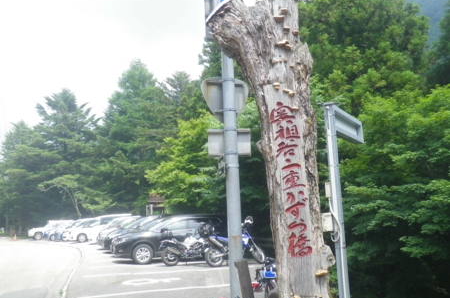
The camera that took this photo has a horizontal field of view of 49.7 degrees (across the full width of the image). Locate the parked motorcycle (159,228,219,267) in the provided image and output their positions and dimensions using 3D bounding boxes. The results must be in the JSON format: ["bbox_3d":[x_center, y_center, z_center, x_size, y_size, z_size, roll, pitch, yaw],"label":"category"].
[{"bbox_3d":[-1.150,3.360,16.700,2.120,1.270,0.850,2,-9,-25],"label":"parked motorcycle"}]

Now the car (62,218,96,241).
[{"bbox_3d":[-10.350,6.350,37.400,4.300,1.620,1.720,2,-9,-27],"label":"car"}]

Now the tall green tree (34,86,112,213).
[{"bbox_3d":[-16.900,1.300,52.500,8.000,15.200,8.000,-2,-8,0],"label":"tall green tree"}]

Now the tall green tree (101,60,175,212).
[{"bbox_3d":[-8.198,-0.379,47.506,8.000,17.352,8.000,-4,-7,0],"label":"tall green tree"}]

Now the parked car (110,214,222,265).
[{"bbox_3d":[-2.020,3.290,18.300,4.600,1.720,1.820,2,-9,-26],"label":"parked car"}]

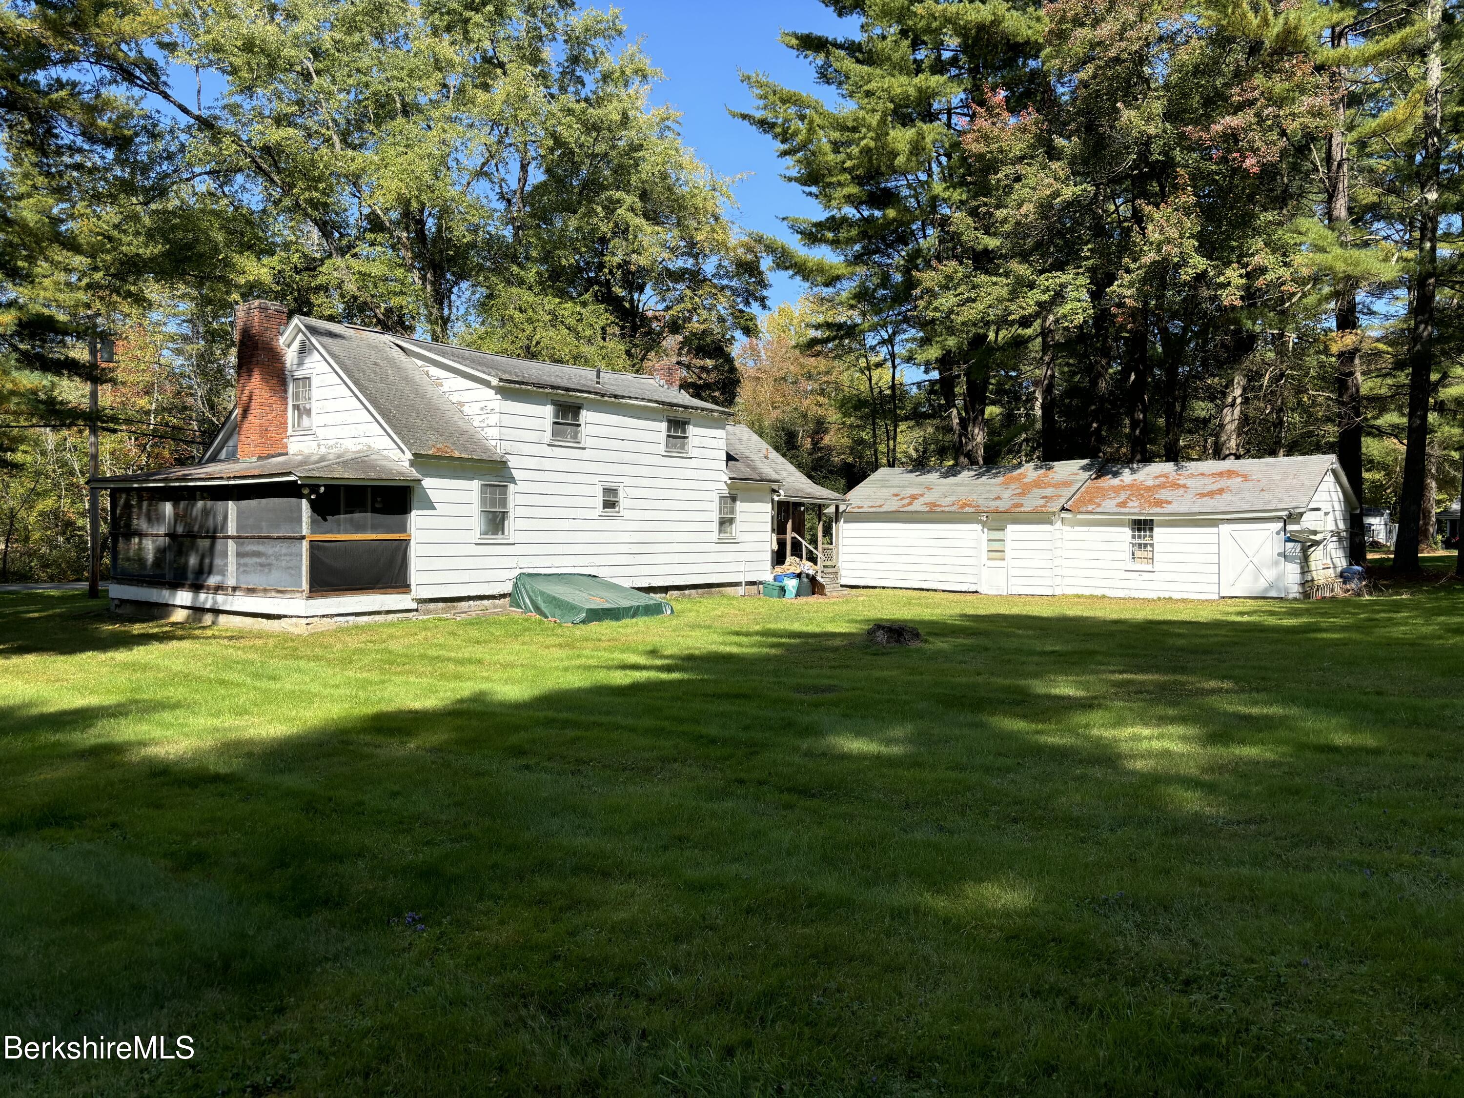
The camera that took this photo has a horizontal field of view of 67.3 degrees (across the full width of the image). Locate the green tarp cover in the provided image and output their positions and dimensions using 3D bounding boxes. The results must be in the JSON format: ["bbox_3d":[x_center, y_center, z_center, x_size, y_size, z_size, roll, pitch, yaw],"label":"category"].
[{"bbox_3d":[-2.858,0.973,22.674,1.900,0.900,2.600,1,1,37],"label":"green tarp cover"}]

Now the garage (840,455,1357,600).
[{"bbox_3d":[10.207,-0.672,33.387,14.600,4.000,5.000,2,1,43],"label":"garage"}]

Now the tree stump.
[{"bbox_3d":[2.417,1.253,16.326,0.760,0.280,0.680,1,1,0],"label":"tree stump"}]

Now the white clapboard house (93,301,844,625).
[{"bbox_3d":[-4.861,-1.927,27.535,8.080,6.320,17.780,1,1,37],"label":"white clapboard house"}]

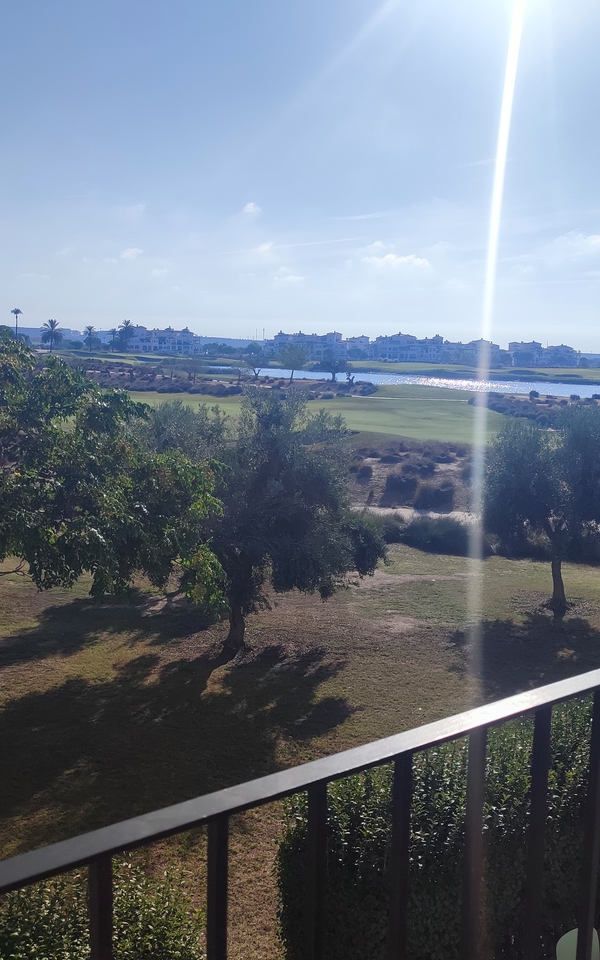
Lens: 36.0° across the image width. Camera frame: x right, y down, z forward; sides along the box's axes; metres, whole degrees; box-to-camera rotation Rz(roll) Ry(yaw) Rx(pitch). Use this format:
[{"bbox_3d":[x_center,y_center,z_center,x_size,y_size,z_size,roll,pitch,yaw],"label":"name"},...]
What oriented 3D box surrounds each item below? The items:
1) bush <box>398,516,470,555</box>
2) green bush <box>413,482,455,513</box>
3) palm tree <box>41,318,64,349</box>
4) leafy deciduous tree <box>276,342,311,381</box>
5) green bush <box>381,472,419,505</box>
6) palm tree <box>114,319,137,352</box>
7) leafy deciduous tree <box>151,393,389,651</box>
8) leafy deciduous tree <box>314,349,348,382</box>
[{"bbox_3d":[3.454,1.403,23.721,1.845,0.946,1.476,2,8,0],"label":"bush"},{"bbox_3d":[4.299,0.534,29.754,1.350,0.915,1.282,2,8,0],"label":"green bush"},{"bbox_3d":[-78.150,-45.928,291.885,7.583,9.994,7.583,2,8,0],"label":"palm tree"},{"bbox_3d":[-1.087,-17.161,133.929,5.212,5.457,5.212,2,8,0],"label":"leafy deciduous tree"},{"bbox_3d":[3.353,0.249,31.133,1.278,1.012,1.214,2,8,0],"label":"green bush"},{"bbox_3d":[-61.972,-51.010,326.421,7.064,11.866,7.064,2,8,0],"label":"palm tree"},{"bbox_3d":[-0.556,0.737,14.859,3.823,4.270,3.632,2,8,0],"label":"leafy deciduous tree"},{"bbox_3d":[4.565,-16.589,133.979,4.923,4.887,4.923,2,8,0],"label":"leafy deciduous tree"}]

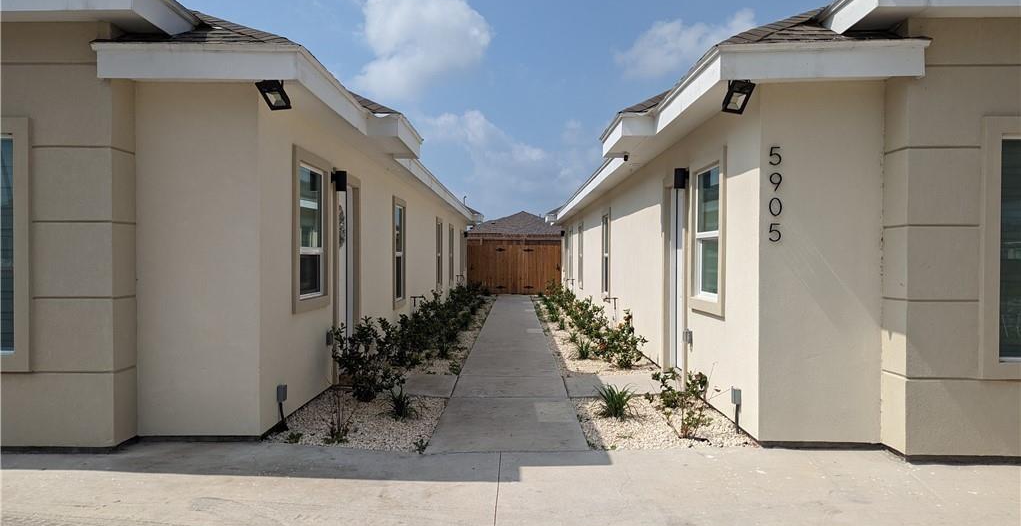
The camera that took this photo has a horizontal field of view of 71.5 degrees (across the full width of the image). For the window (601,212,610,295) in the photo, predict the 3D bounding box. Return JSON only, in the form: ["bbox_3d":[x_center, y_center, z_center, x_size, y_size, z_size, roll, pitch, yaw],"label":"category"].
[{"bbox_3d":[1.865,-0.146,13.570,0.120,1.720,1.140,0,1,0],"label":"window"}]

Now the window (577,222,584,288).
[{"bbox_3d":[1.895,-0.185,18.770,0.120,1.720,1.140,0,1,0],"label":"window"}]

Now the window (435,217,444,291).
[{"bbox_3d":[-1.760,-0.210,17.430,0.120,1.720,1.140,0,1,0],"label":"window"}]

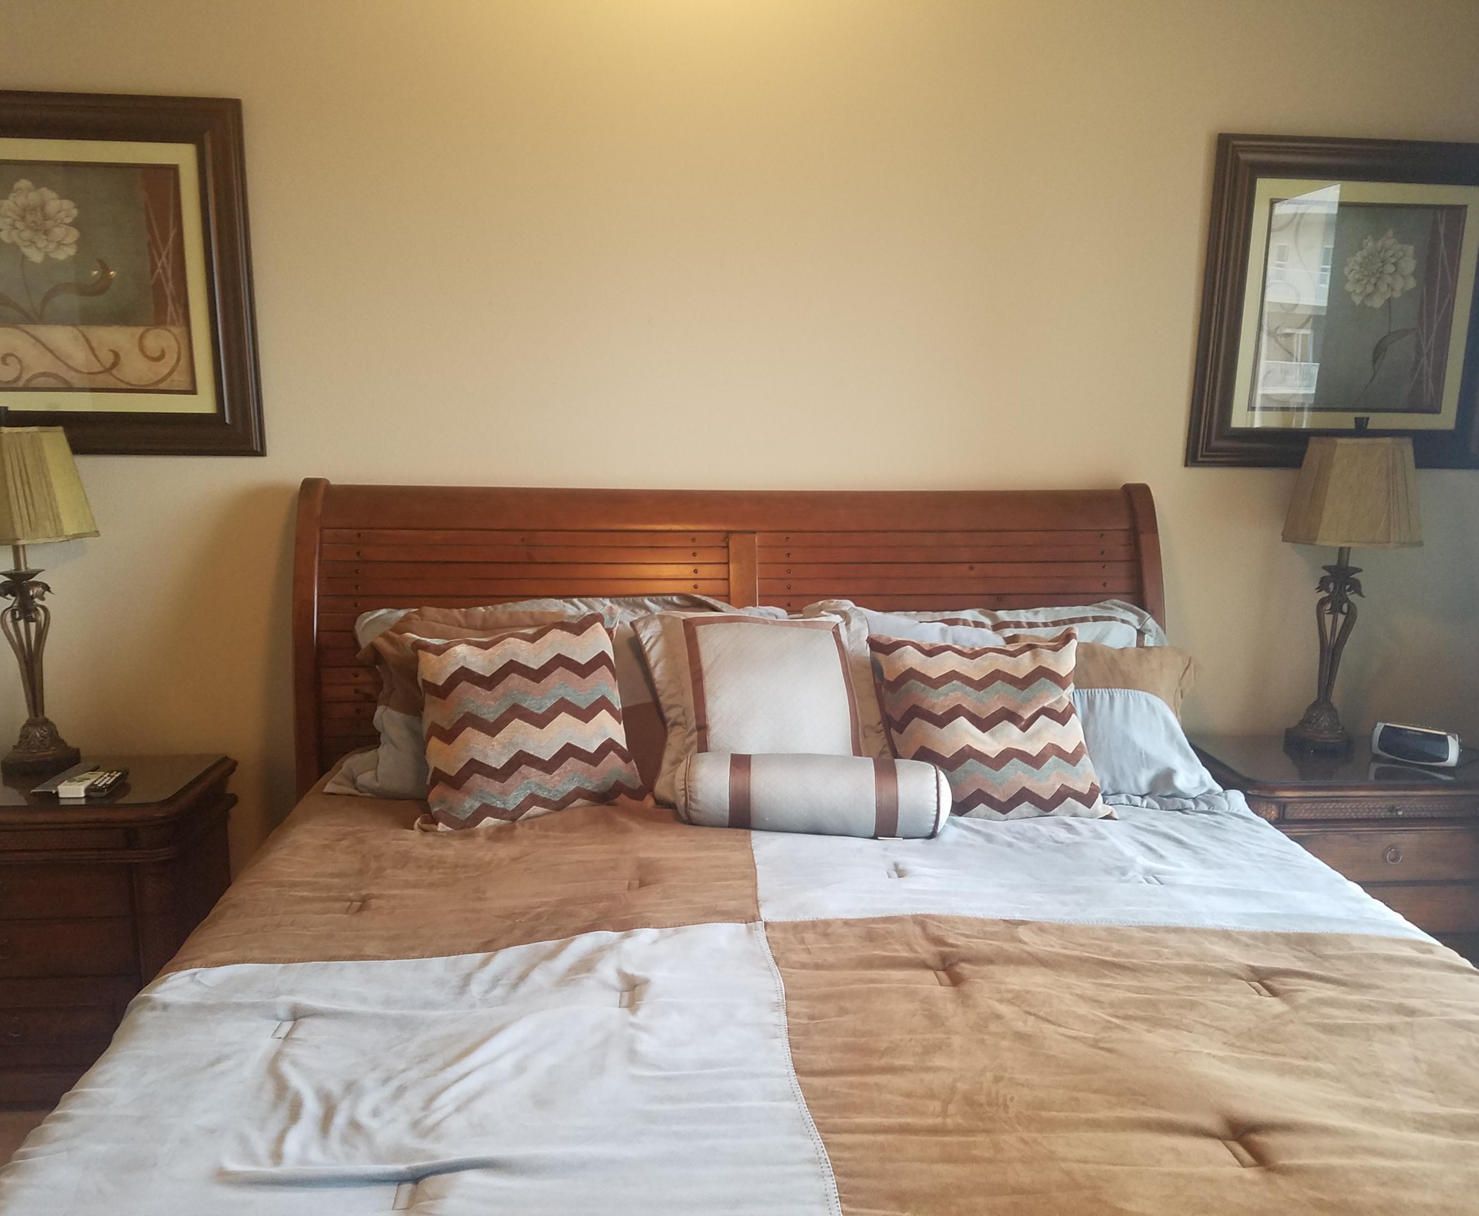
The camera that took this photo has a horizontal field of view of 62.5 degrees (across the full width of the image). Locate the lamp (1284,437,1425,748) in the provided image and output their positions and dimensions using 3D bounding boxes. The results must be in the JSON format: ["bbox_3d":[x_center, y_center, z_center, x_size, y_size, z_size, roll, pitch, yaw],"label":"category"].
[{"bbox_3d":[1.459,-0.039,2.956,0.355,0.814,0.311,0,12,-5],"label":"lamp"}]

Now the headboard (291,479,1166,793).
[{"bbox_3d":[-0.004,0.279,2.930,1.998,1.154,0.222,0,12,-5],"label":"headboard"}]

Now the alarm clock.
[{"bbox_3d":[1.664,0.330,2.998,0.186,0.083,0.074,7,14,25],"label":"alarm clock"}]

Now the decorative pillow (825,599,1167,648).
[{"bbox_3d":[0.580,0.195,2.817,0.829,0.444,0.148,0,-3,-5],"label":"decorative pillow"}]

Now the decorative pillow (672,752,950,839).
[{"bbox_3d":[0.155,0.386,2.648,0.562,0.154,0.160,2,12,5],"label":"decorative pillow"}]

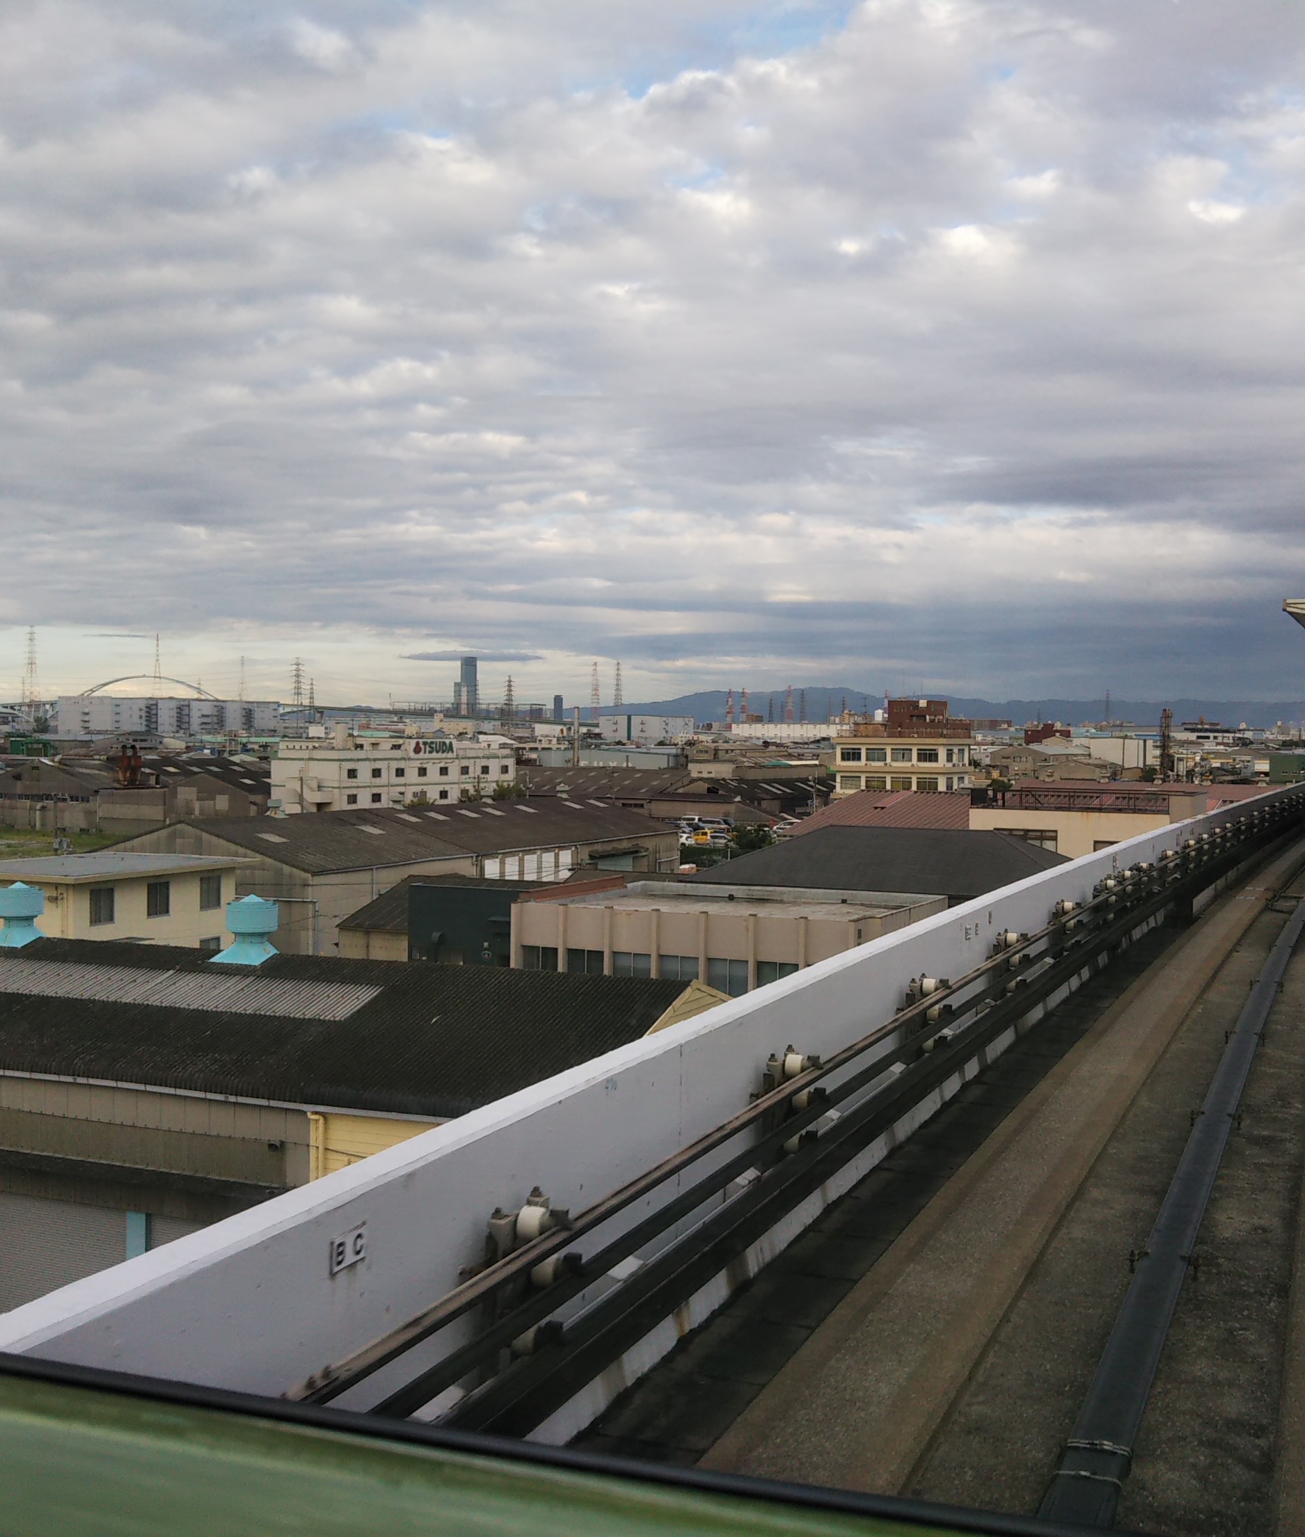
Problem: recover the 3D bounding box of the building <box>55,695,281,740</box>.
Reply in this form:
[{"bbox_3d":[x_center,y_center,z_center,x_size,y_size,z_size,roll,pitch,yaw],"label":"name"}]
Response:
[{"bbox_3d":[-360.630,-31.190,1337.700,55.960,39.200,170.300,1,1,31],"label":"building"}]

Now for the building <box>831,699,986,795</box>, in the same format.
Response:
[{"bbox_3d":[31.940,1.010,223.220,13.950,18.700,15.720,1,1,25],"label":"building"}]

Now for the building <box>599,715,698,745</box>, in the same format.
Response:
[{"bbox_3d":[-3.460,-25.400,1422.560,51.270,32.400,69.620,1,1,24],"label":"building"}]

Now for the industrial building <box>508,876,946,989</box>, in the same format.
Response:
[{"bbox_3d":[3.180,8.750,67.530,13.120,7.600,11.470,1,1,25],"label":"industrial building"}]

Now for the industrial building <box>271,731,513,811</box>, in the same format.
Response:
[{"bbox_3d":[-36.280,2.090,258.330,10.730,14.000,50.150,1,1,22],"label":"industrial building"}]

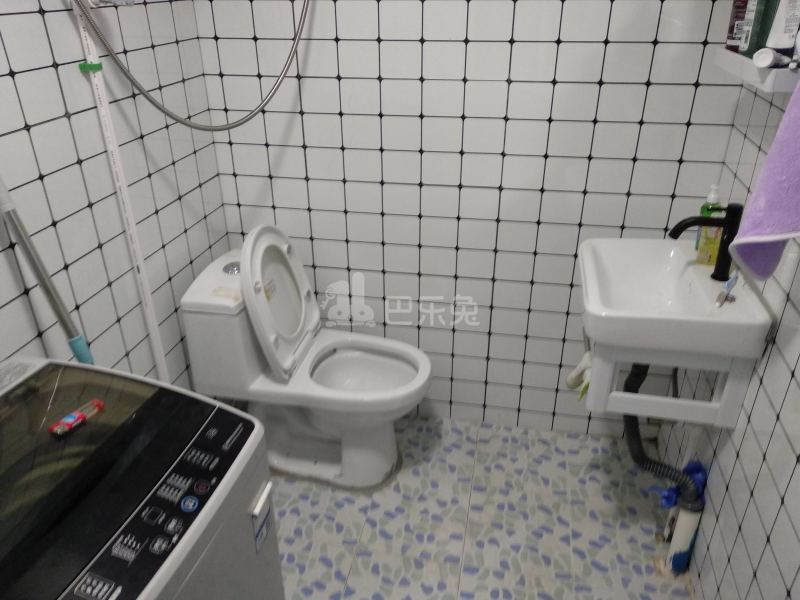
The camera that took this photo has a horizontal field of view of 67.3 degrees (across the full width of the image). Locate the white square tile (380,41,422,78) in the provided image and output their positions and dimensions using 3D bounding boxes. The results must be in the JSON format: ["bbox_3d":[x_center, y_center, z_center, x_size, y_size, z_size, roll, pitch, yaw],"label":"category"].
[{"bbox_3d":[0.004,-0.665,1.665,0.117,0.098,0.010,5,28,10],"label":"white square tile"}]

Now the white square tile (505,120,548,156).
[{"bbox_3d":[0.360,-0.461,1.709,0.118,0.099,0.010,5,28,10],"label":"white square tile"}]

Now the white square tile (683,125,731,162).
[{"bbox_3d":[0.830,-0.421,1.626,0.113,0.099,0.010,5,28,10],"label":"white square tile"}]

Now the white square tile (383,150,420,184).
[{"bbox_3d":[0.006,-0.400,1.815,0.119,0.099,0.010,5,28,10],"label":"white square tile"}]

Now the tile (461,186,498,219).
[{"bbox_3d":[0.243,-0.292,1.820,0.119,0.100,0.010,5,28,10],"label":"tile"}]

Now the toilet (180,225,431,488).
[{"bbox_3d":[-0.245,0.156,1.874,0.695,0.813,0.379,5,28,10],"label":"toilet"}]

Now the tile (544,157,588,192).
[{"bbox_3d":[0.476,-0.360,1.723,0.117,0.098,0.010,5,28,10],"label":"tile"}]

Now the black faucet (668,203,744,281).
[{"bbox_3d":[0.710,-0.134,1.406,0.158,0.185,0.047,5,28,10],"label":"black faucet"}]

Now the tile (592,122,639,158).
[{"bbox_3d":[0.597,-0.442,1.668,0.118,0.099,0.010,5,28,10],"label":"tile"}]

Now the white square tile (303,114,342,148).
[{"bbox_3d":[-0.232,-0.507,1.799,0.118,0.098,0.010,5,28,10],"label":"white square tile"}]

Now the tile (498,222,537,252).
[{"bbox_3d":[0.361,-0.194,1.848,0.119,0.099,0.010,5,28,10],"label":"tile"}]

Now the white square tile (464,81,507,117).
[{"bbox_3d":[0.240,-0.557,1.673,0.118,0.098,0.010,5,28,10],"label":"white square tile"}]

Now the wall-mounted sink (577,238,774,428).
[{"bbox_3d":[0.622,0.068,1.500,0.370,0.300,0.460,6,28,11],"label":"wall-mounted sink"}]

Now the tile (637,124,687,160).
[{"bbox_3d":[0.711,-0.429,1.637,0.117,0.098,0.010,5,28,10],"label":"tile"}]

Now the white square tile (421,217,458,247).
[{"bbox_3d":[0.125,-0.214,1.889,0.118,0.099,0.010,5,28,10],"label":"white square tile"}]

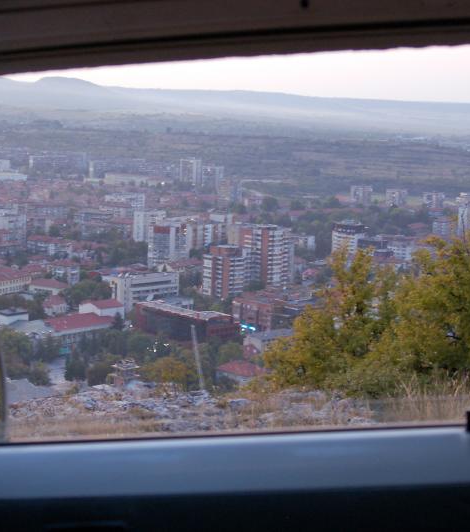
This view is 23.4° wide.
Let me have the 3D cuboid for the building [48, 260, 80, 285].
[{"bbox_3d":[-105.290,4.280,694.860,18.630,14.350,12.110,1,8,-11],"label":"building"}]

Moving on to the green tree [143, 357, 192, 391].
[{"bbox_3d":[-21.760,34.970,365.000,16.000,11.500,15.000,2,8,0],"label":"green tree"}]

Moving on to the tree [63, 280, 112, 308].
[{"bbox_3d":[-81.020,15.650,622.000,24.000,14.000,18.000,2,8,0],"label":"tree"}]

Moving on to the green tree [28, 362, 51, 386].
[{"bbox_3d":[-69.060,38.500,400.000,8.500,9.000,8.500,2,8,0],"label":"green tree"}]

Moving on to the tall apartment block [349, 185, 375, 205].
[{"bbox_3d":[145.780,-81.250,1305.000,18.500,24.000,18.500,10,11,41],"label":"tall apartment block"}]

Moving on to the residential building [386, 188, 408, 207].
[{"bbox_3d":[173.280,-72.209,1215.000,19.500,22.000,16.000,4,9,14],"label":"residential building"}]

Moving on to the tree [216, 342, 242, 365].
[{"bbox_3d":[-2.186,35.765,450.000,11.000,11.000,11.000,2,8,0],"label":"tree"}]

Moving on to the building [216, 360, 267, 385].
[{"bbox_3d":[2.310,38.160,402.000,13.500,7.000,10.000,7,10,30],"label":"building"}]

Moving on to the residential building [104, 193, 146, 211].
[{"bbox_3d":[-105.683,-61.321,1085.000,38.000,16.500,14.000,1,9,-6],"label":"residential building"}]

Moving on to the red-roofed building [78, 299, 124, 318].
[{"bbox_3d":[-67.890,22.970,578.000,15.500,9.500,15.500,10,11,43],"label":"red-roofed building"}]

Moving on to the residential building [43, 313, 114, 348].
[{"bbox_3d":[-74.400,29.750,523.100,31.090,13.020,15.930,-5,10,-41],"label":"residential building"}]

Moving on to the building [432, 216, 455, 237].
[{"bbox_3d":[184.120,-33.120,1000.000,19.000,19.000,13.000,5,9,15],"label":"building"}]

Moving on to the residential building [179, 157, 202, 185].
[{"bbox_3d":[-55.170,-118.500,1420.000,20.000,35.000,17.000,7,10,30],"label":"residential building"}]

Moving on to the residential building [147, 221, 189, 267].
[{"bbox_3d":[-45.920,-14.850,782.000,23.000,33.000,16.000,10,11,41],"label":"residential building"}]

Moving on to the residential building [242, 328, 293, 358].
[{"bbox_3d":[15.990,35.060,523.490,10.850,9.630,25.050,9,10,39],"label":"residential building"}]

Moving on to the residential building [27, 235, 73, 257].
[{"bbox_3d":[-134.100,-14.640,829.440,34.440,13.110,11.290,4,8,15],"label":"residential building"}]

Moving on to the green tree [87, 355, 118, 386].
[{"bbox_3d":[-50.690,39.490,430.000,11.500,11.500,11.500,2,8,0],"label":"green tree"}]

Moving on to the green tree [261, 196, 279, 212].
[{"bbox_3d":[34.798,-60.283,1110.000,17.000,15.500,15.000,2,8,0],"label":"green tree"}]

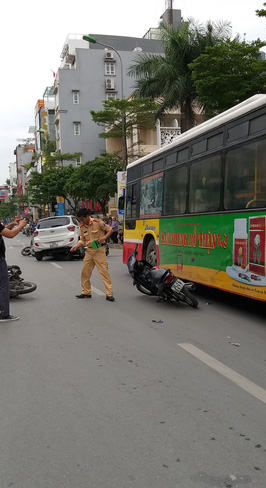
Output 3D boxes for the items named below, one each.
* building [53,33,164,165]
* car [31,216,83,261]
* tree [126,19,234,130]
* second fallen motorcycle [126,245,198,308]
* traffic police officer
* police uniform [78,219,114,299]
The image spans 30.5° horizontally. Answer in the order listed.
[{"bbox_3d":[-2.600,-12.400,60.800,14.000,23.000,6.500,-2,2,-16],"label":"building"},{"bbox_3d":[-2.650,-0.300,19.200,1.680,1.500,3.770,-8,2,6],"label":"car"},{"bbox_3d":[2.150,-4.900,22.300,4.700,10.600,4.700,-1,2,0],"label":"tree"},{"bbox_3d":[0.360,0.580,7.620,1.050,0.680,1.880,43,-15,-18],"label":"second fallen motorcycle"},{"bbox_3d":[-0.700,0.155,8.500,0.740,1.610,0.500,0,3,30],"label":"traffic police officer"},{"bbox_3d":[-0.655,0.230,8.500,0.600,1.370,0.420,0,3,30],"label":"police uniform"}]

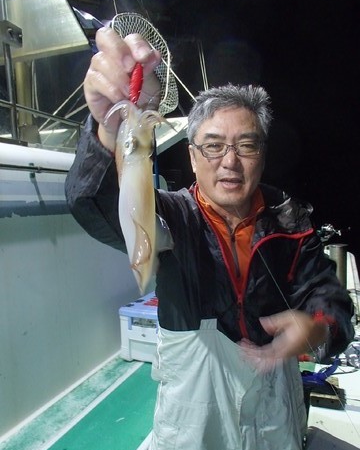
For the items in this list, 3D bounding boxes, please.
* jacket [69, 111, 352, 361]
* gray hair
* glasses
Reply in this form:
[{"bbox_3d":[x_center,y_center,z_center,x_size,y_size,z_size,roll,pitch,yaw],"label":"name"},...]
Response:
[{"bbox_3d":[0.085,0.085,0.830,0.570,0.500,0.500,0,4,-7],"label":"jacket"},{"bbox_3d":[0.103,-0.218,0.872,0.177,0.175,0.205,-1,13,-3],"label":"gray hair"},{"bbox_3d":[0.093,-0.160,0.823,0.138,0.040,0.135,-1,13,-3],"label":"glasses"}]

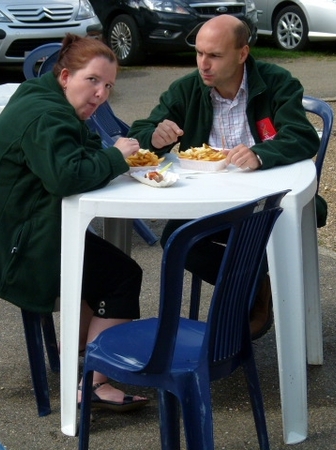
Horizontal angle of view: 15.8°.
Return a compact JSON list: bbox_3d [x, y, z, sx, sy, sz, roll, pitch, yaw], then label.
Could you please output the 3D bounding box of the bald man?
[{"bbox_3d":[0.236,-0.141,4.327,0.640,1.180,0.660,2,13,17],"label":"bald man"}]

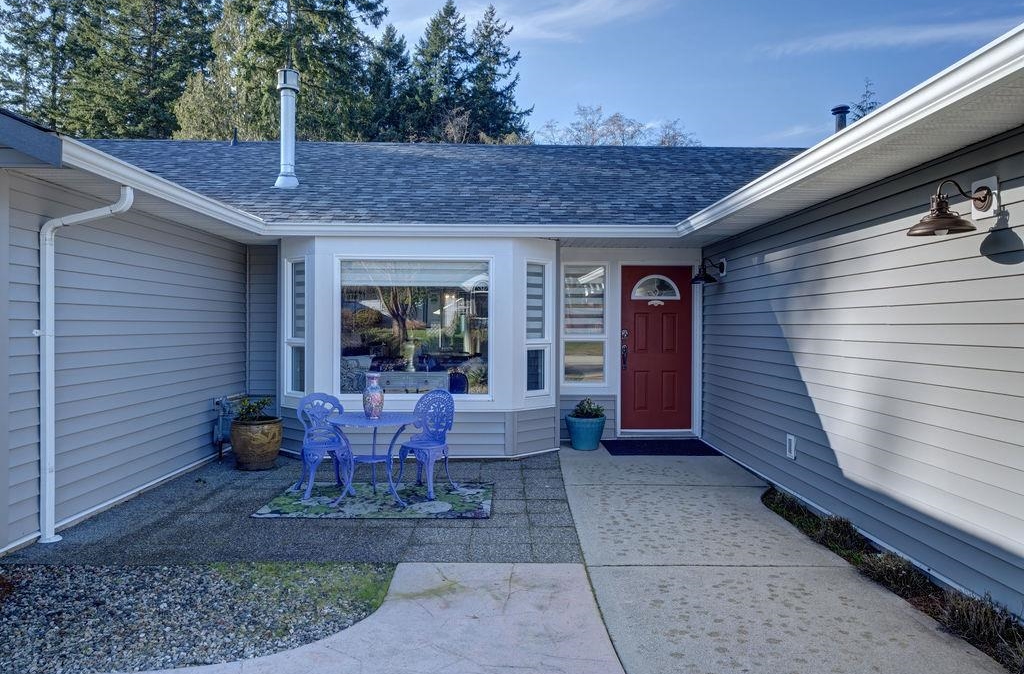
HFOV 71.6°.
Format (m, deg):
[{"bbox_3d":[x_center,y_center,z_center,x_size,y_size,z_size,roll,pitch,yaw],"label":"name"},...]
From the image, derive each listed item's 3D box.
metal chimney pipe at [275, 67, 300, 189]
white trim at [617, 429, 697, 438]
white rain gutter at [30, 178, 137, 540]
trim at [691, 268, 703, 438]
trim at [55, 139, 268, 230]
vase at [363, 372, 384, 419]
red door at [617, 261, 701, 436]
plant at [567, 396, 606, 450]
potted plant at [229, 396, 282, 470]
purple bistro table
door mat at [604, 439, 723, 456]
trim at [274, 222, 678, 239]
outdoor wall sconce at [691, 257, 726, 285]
[{"bbox_3d":[-2.955,-2.731,9.326,0.300,1.569,0.300,0,1,-1],"label":"metal chimney pipe"},{"bbox_3d":[1.766,1.179,8.698,0.985,0.096,0.091,0,1,-2],"label":"white trim"},{"bbox_3d":[-2.827,0.178,4.730,0.599,2.355,0.112,0,1,-2],"label":"white rain gutter"},{"bbox_3d":[2.268,0.191,8.729,0.127,2.091,0.071,0,1,-2],"label":"trim"},{"bbox_3d":[-2.689,-1.117,5.840,0.130,0.140,3.430,0,1,-1],"label":"trim"},{"bbox_3d":[-1.160,0.496,5.947,0.180,0.390,0.180,0,1,-1],"label":"vase"},{"bbox_3d":[1.835,0.147,8.903,1.060,2.175,0.130,0,1,-1],"label":"red door"},{"bbox_3d":[0.869,1.004,8.277,0.460,0.598,0.460,0,1,-1],"label":"plant"},{"bbox_3d":[-2.578,0.947,7.156,0.487,0.711,0.487,0,1,-2],"label":"potted plant"},{"bbox_3d":[-1.122,0.990,5.745,0.736,0.660,0.736,0,1,-2],"label":"purple bistro table"},{"bbox_3d":[1.700,1.285,8.222,1.218,0.015,0.934,0,1,-2],"label":"door mat"},{"bbox_3d":[-0.419,-1.139,7.639,4.470,0.140,0.130,0,1,-1],"label":"trim"},{"bbox_3d":[2.147,-0.736,7.917,0.386,0.274,0.304,0,1,-2],"label":"outdoor wall sconce"}]

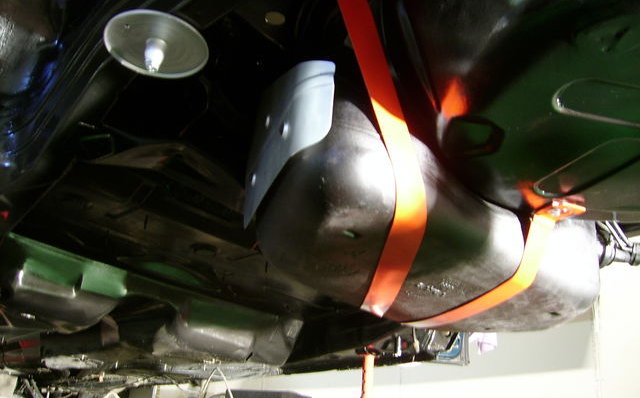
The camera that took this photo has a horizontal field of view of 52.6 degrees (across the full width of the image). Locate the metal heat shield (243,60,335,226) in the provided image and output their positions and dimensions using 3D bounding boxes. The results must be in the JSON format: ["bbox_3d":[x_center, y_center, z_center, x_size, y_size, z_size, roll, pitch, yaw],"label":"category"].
[{"bbox_3d":[-0.039,-0.070,0.807,0.050,0.183,0.142,13,-22,-27],"label":"metal heat shield"}]

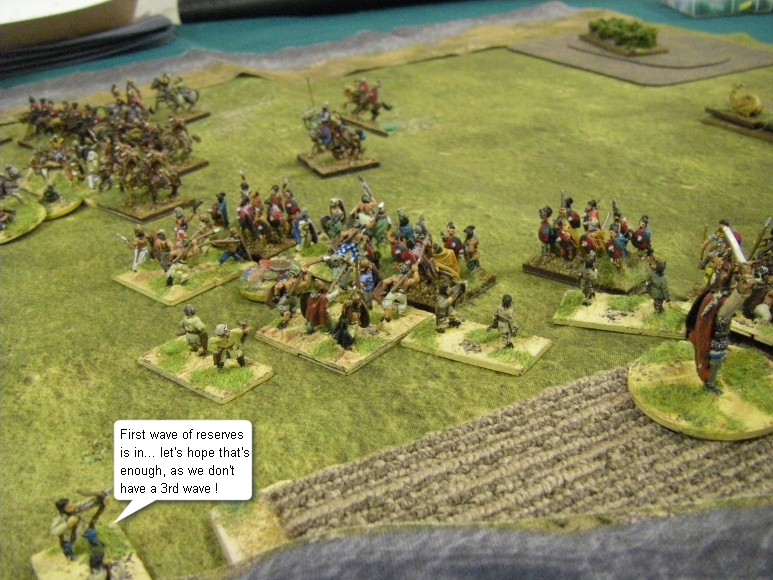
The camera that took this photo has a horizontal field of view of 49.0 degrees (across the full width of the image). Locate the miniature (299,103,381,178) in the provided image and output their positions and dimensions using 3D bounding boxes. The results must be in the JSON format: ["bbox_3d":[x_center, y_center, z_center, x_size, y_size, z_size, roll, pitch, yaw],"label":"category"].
[{"bbox_3d":[-0.026,-0.077,0.429,0.030,0.026,0.040,-14,27,-19],"label":"miniature"}]

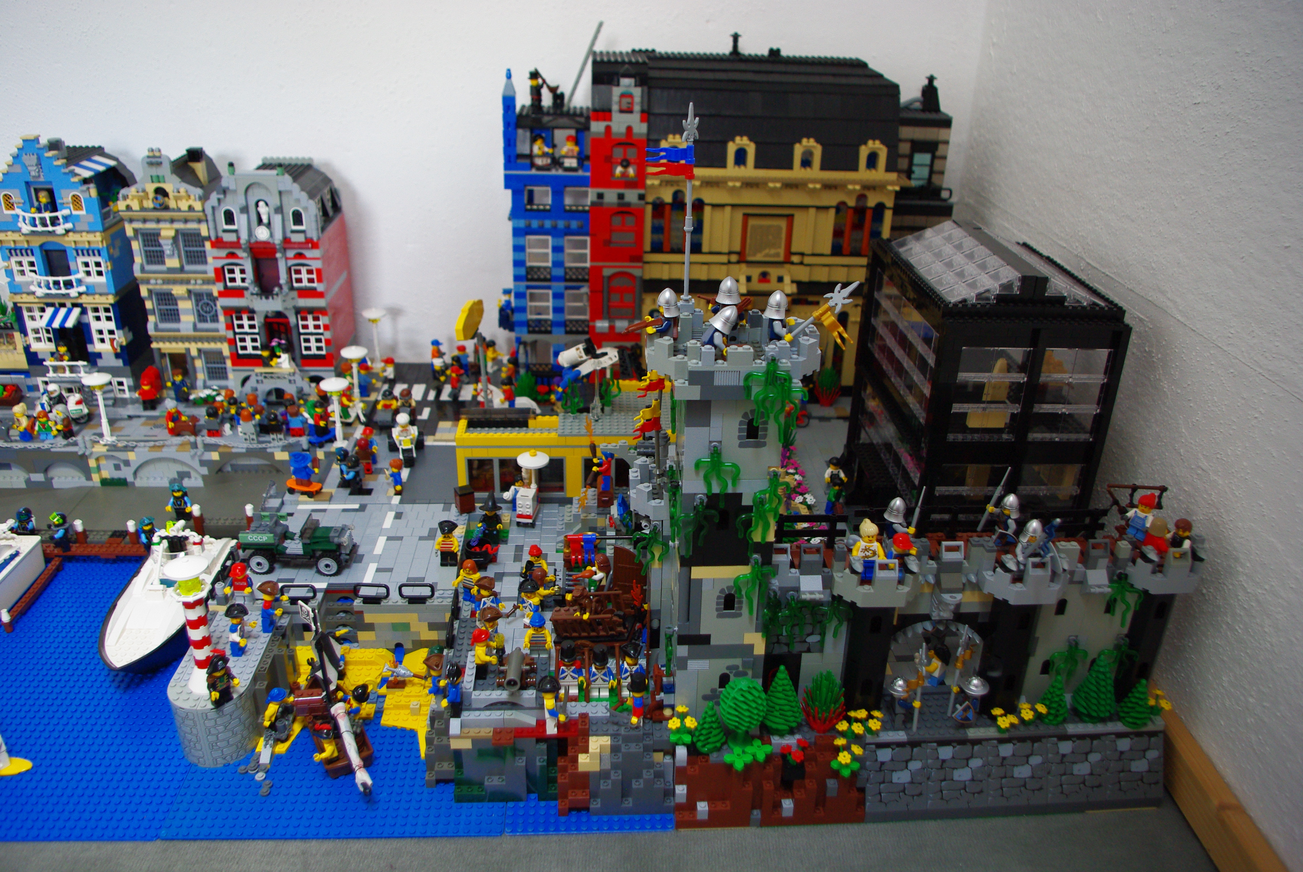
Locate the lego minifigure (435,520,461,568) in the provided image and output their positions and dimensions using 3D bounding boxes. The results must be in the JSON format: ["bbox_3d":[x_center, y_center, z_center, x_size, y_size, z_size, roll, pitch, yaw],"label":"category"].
[{"bbox_3d":[-0.193,0.102,0.925,0.024,0.045,0.016,-2,26,-7],"label":"lego minifigure"}]

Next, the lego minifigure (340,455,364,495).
[{"bbox_3d":[-0.317,0.040,1.037,0.018,0.041,0.022,-11,29,-24],"label":"lego minifigure"}]

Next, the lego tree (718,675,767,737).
[{"bbox_3d":[0.064,0.201,0.720,0.036,0.058,0.036,0,26,-4],"label":"lego tree"}]

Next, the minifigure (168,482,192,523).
[{"bbox_3d":[-0.513,0.073,1.073,0.025,0.043,0.017,-1,26,-7],"label":"minifigure"}]

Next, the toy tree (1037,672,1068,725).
[{"bbox_3d":[0.309,0.198,0.748,0.024,0.041,0.024,0,26,-4],"label":"toy tree"}]

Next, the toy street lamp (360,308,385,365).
[{"bbox_3d":[-0.383,-0.136,1.357,0.032,0.081,0.032,0,26,-4],"label":"toy street lamp"}]

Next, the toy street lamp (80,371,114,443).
[{"bbox_3d":[-0.636,-0.032,1.133,0.032,0.082,0.032,0,26,-4],"label":"toy street lamp"}]

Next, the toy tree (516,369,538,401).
[{"bbox_3d":[-0.161,-0.064,1.270,0.027,0.040,0.027,0,26,-4],"label":"toy tree"}]

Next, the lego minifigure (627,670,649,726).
[{"bbox_3d":[-0.010,0.197,0.733,0.017,0.046,0.022,0,26,-3],"label":"lego minifigure"}]

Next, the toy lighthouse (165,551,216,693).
[{"bbox_3d":[-0.344,0.144,0.746,0.033,0.113,0.033,0,26,-4],"label":"toy lighthouse"}]

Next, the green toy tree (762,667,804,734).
[{"bbox_3d":[0.098,0.192,0.728,0.031,0.061,0.031,0,26,-4],"label":"green toy tree"}]

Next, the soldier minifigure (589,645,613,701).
[{"bbox_3d":[-0.040,0.182,0.756,0.023,0.046,0.015,0,26,-4],"label":"soldier minifigure"}]

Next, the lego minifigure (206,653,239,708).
[{"bbox_3d":[-0.327,0.183,0.743,0.026,0.046,0.015,-17,32,-33],"label":"lego minifigure"}]

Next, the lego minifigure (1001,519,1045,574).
[{"bbox_3d":[0.282,0.084,0.729,0.026,0.043,0.019,4,26,5],"label":"lego minifigure"}]

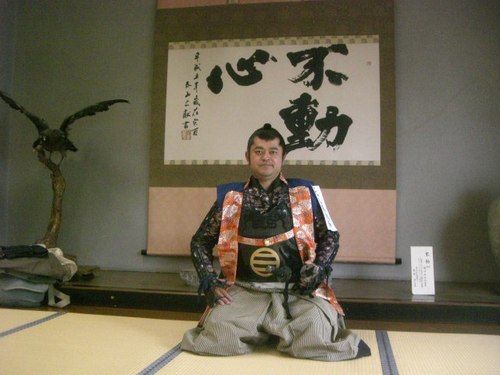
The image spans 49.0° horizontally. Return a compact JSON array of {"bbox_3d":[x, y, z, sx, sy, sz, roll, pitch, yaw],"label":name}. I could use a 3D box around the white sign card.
[{"bbox_3d":[1.059,0.512,3.360,0.135,0.295,0.020,1,-10,3],"label":"white sign card"}]

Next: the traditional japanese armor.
[{"bbox_3d":[0.090,0.251,2.680,0.350,0.410,0.250,1,-2,6],"label":"traditional japanese armor"}]

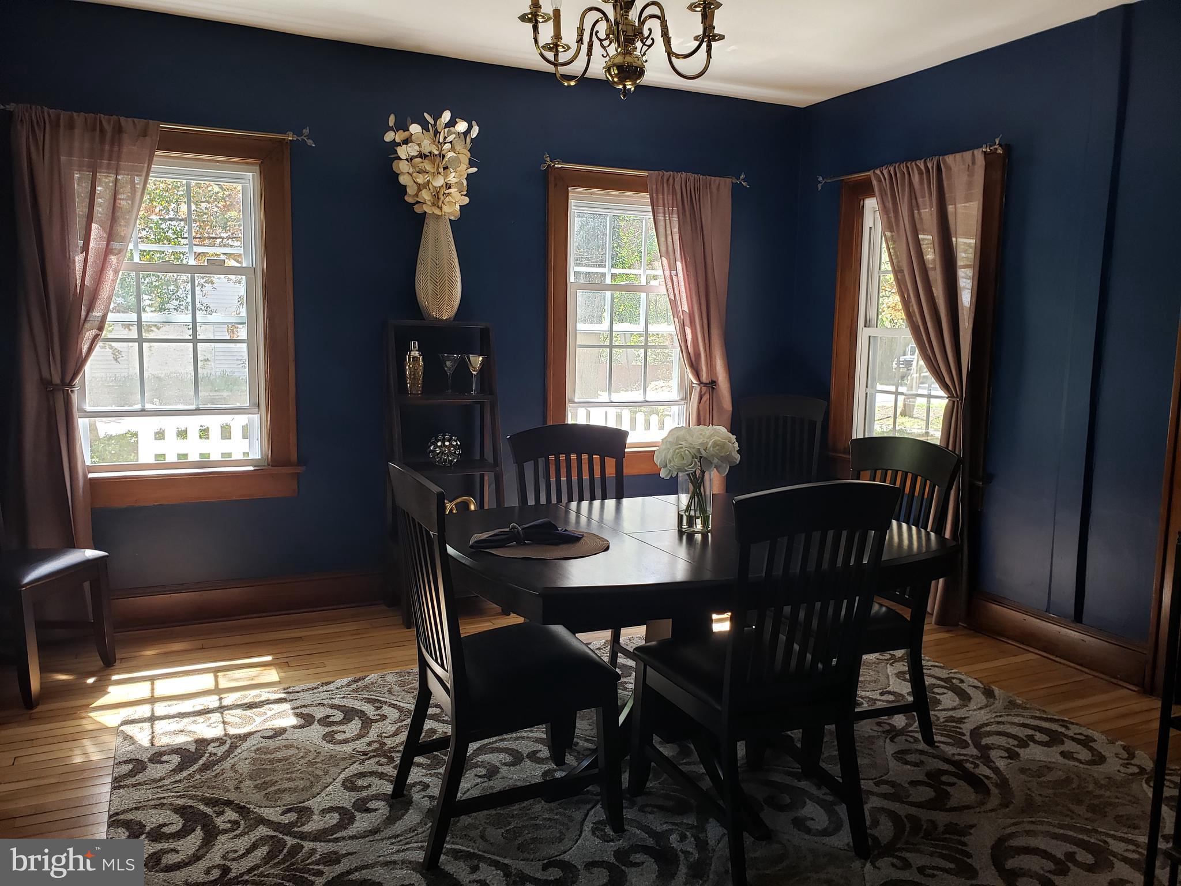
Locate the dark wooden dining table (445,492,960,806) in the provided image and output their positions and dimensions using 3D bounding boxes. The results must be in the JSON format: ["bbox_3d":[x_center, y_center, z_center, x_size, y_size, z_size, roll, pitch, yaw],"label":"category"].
[{"bbox_3d":[0.287,0.649,2.842,1.500,0.760,1.130,-2,7,-25],"label":"dark wooden dining table"}]

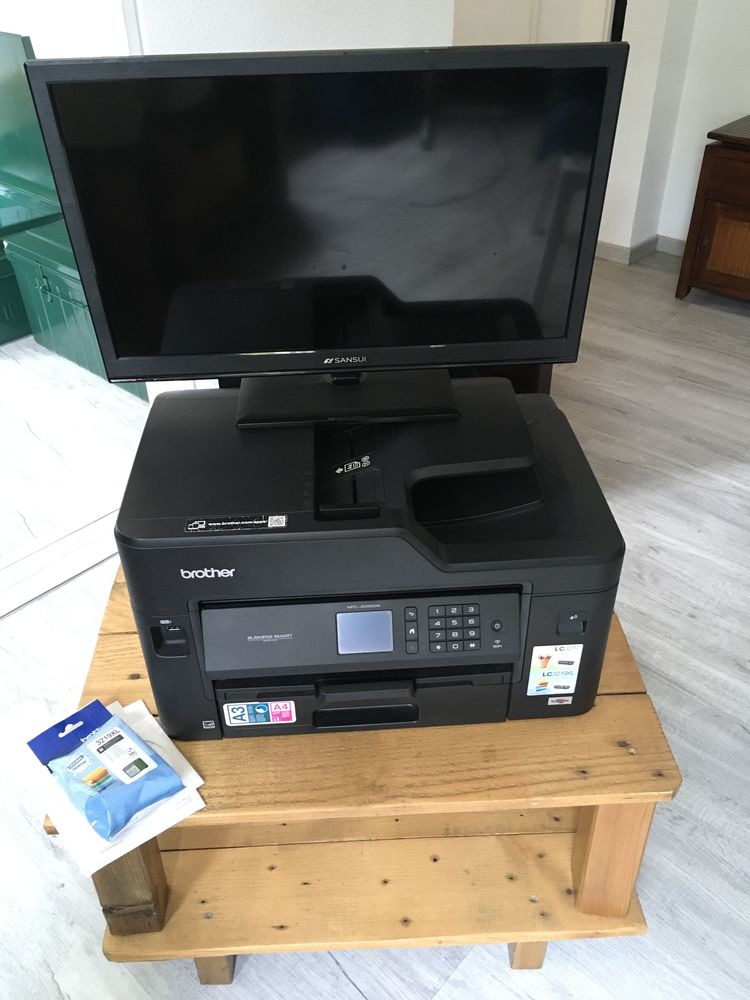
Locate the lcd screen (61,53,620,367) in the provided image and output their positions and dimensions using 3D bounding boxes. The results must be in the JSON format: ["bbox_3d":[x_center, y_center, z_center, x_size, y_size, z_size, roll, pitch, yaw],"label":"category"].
[{"bbox_3d":[-0.037,-0.299,0.908,0.559,0.346,0.050,-4,42,-3],"label":"lcd screen"}]

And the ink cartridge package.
[{"bbox_3d":[-0.308,0.300,0.951,0.183,0.026,0.095,29,43,36],"label":"ink cartridge package"}]

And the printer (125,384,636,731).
[{"bbox_3d":[-0.011,0.045,1.083,0.530,0.300,0.385,-3,33,-4],"label":"printer"}]

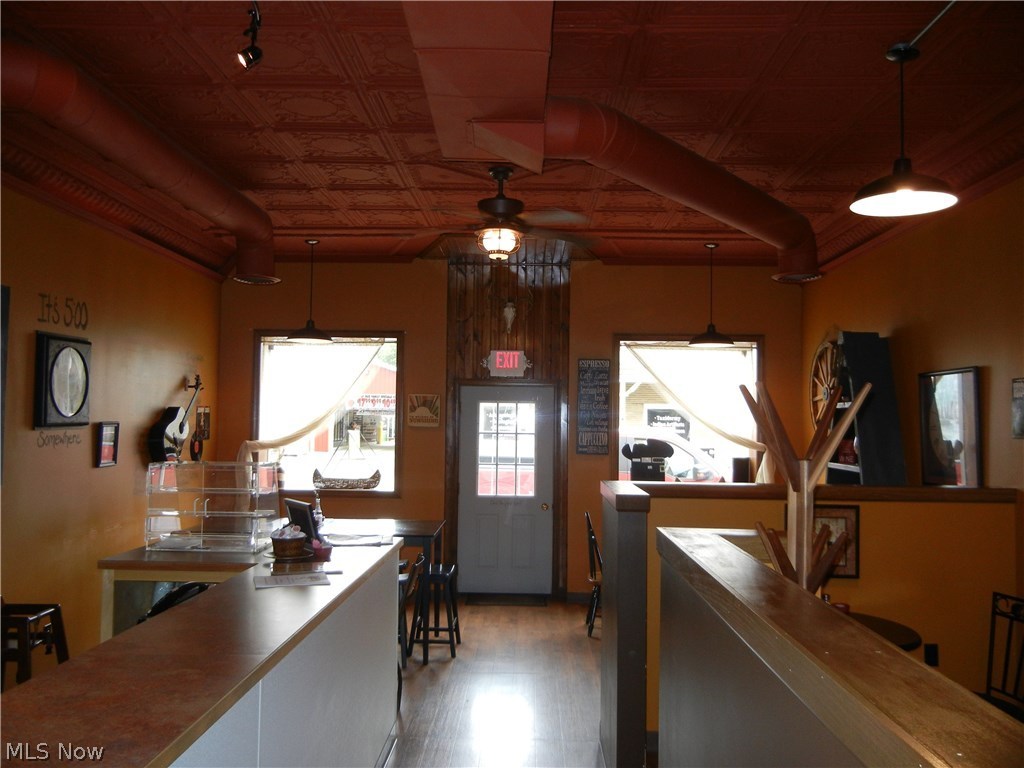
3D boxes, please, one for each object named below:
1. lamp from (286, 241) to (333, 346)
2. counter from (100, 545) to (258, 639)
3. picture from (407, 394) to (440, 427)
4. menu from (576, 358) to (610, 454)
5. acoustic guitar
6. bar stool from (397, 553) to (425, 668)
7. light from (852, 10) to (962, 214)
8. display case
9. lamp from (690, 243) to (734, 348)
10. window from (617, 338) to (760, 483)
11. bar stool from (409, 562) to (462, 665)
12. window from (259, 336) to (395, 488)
[{"bbox_3d":[-1.718,-0.795,7.508,0.380,0.880,0.380,1,-2,1],"label":"lamp"},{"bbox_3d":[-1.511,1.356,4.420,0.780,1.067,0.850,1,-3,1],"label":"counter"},{"bbox_3d":[-0.854,0.261,8.646,0.315,0.315,0.025,1,-2,1],"label":"picture"},{"bbox_3d":[0.790,0.220,8.621,0.310,0.920,0.025,1,-2,1],"label":"menu"},{"bbox_3d":[-2.813,0.277,7.480,0.125,1.000,0.410,1,-40,1],"label":"acoustic guitar"},{"bbox_3d":[-0.894,1.690,6.463,0.420,0.690,0.410,1,-2,1],"label":"bar stool"},{"bbox_3d":[1.668,-1.115,3.786,0.410,0.710,0.410,1,-3,1],"label":"light"},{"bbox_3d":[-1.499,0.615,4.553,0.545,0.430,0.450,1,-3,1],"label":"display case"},{"bbox_3d":[1.770,-0.797,7.855,0.405,0.890,0.405,1,-3,1],"label":"lamp"},{"bbox_3d":[1.712,0.323,8.677,1.420,1.520,0.120,1,-3,1],"label":"window"},{"bbox_3d":[-0.576,1.691,6.726,0.390,0.630,0.470,1,-3,1],"label":"bar stool"},{"bbox_3d":[-1.789,0.293,8.684,1.430,1.560,0.120,1,-2,1],"label":"window"}]

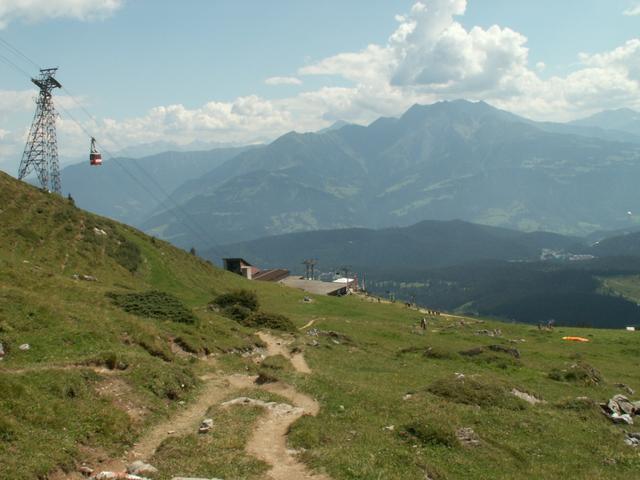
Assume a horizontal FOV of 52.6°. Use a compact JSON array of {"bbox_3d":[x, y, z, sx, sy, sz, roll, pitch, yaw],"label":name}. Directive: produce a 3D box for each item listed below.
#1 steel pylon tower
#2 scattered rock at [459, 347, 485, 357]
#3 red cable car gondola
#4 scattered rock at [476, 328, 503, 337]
[{"bbox_3d":[-62.492,-24.103,145.000,6.200,27.200,6.200,1,8,8],"label":"steel pylon tower"},{"bbox_3d":[11.225,8.266,48.000,1.850,0.550,1.050,1,8,10],"label":"scattered rock"},{"bbox_3d":[-53.628,-21.133,155.000,1.750,6.800,2.400,1,8,8],"label":"red cable car gondola"},{"bbox_3d":[23.516,12.858,90.000,3.500,0.750,1.800,1,8,10],"label":"scattered rock"}]

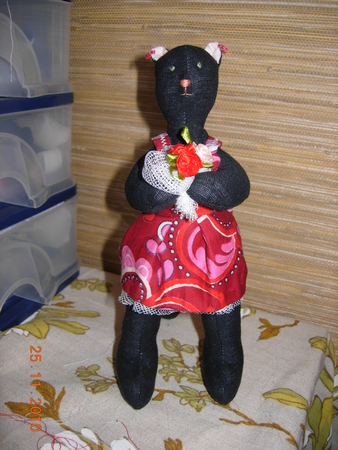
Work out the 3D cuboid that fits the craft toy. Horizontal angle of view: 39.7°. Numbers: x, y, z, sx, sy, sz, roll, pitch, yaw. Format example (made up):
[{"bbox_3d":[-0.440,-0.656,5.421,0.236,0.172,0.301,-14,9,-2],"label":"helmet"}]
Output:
[{"bbox_3d":[0.013,0.002,0.430,0.120,0.315,0.115,0,21,-3],"label":"craft toy"}]

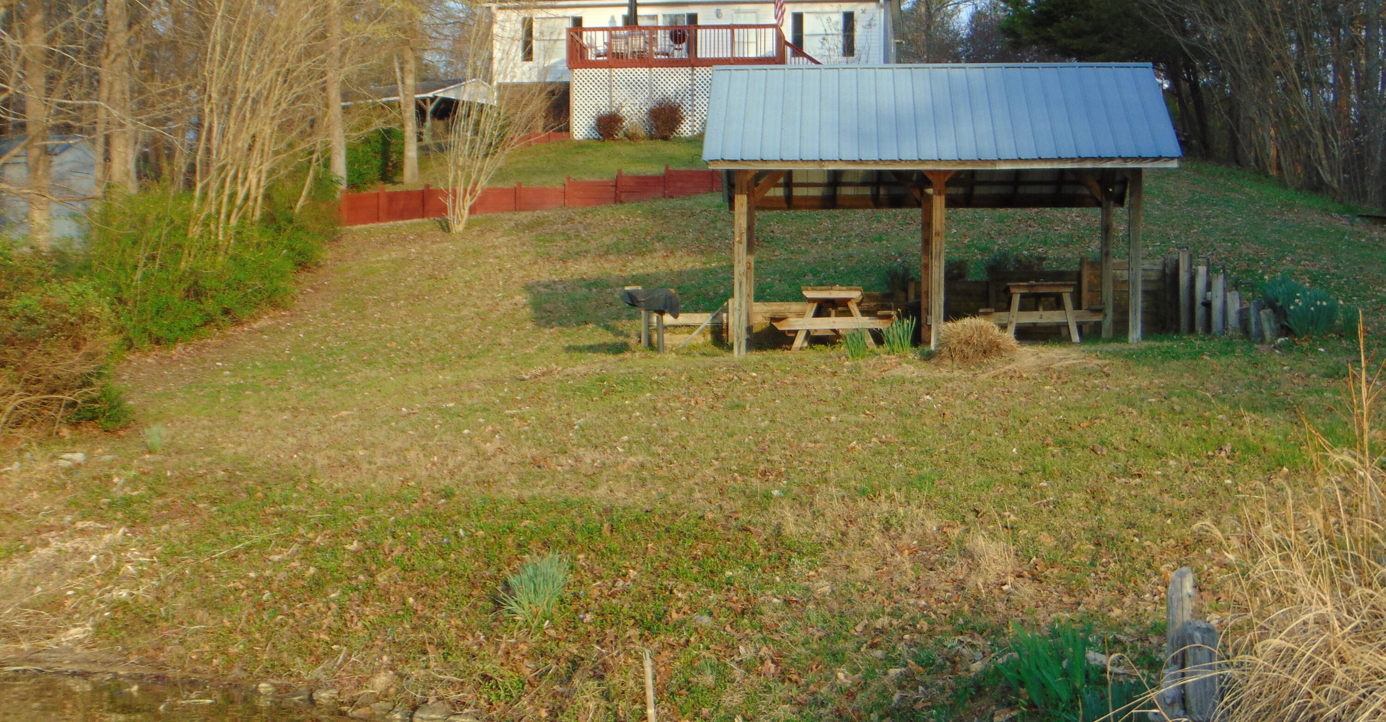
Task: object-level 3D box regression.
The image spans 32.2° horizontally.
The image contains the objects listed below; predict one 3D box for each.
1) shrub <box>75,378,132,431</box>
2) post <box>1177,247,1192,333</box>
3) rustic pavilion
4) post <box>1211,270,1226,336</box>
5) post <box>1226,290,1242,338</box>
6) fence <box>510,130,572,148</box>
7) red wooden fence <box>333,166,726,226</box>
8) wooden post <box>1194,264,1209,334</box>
[{"bbox_3d":[-5.448,0.405,22.200,0.520,0.470,0.480,0,-2,3],"label":"shrub"},{"bbox_3d":[6.457,-0.905,31.500,0.145,1.115,0.145,0,-2,3],"label":"post"},{"bbox_3d":[3.033,-1.893,30.433,5.540,3.740,5.100,0,-2,3],"label":"rustic pavilion"},{"bbox_3d":[6.692,-0.721,30.600,0.145,0.807,0.145,0,-2,3],"label":"post"},{"bbox_3d":[6.799,-0.596,30.200,0.150,0.592,0.150,0,-2,3],"label":"post"},{"bbox_3d":[-4.610,-6.727,72.800,1.850,0.550,0.150,0,-2,7],"label":"fence"},{"bbox_3d":[-3.849,-3.926,57.500,9.300,1.420,0.200,0,-2,5],"label":"red wooden fence"},{"bbox_3d":[6.586,-0.796,31.100,0.140,0.904,0.140,0,-2,3],"label":"wooden post"}]

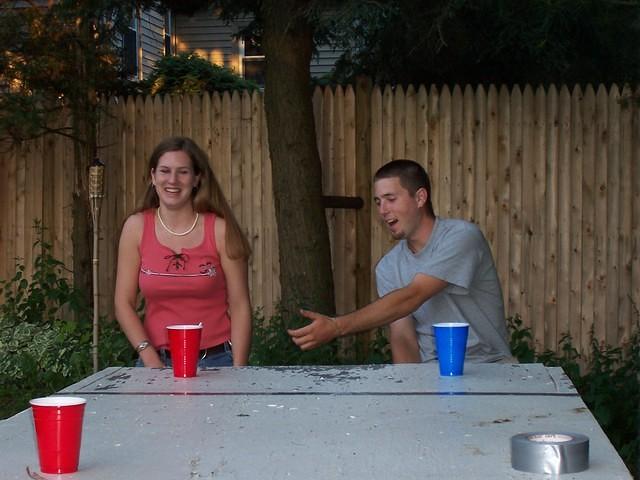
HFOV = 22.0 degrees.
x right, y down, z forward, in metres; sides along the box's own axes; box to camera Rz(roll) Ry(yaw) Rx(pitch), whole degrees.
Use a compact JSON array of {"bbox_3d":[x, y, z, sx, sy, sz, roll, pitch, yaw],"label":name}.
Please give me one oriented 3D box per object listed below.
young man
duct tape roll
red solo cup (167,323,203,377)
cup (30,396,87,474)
[{"bbox_3d":[0.320,0.430,4.770,0.650,1.340,0.680,1,2,30],"label":"young man"},{"bbox_3d":[0.391,0.362,2.790,0.134,0.050,0.134,0,2,0],"label":"duct tape roll"},{"bbox_3d":[-0.344,0.285,4.200,0.094,0.123,0.094,0,2,0],"label":"red solo cup"},{"bbox_3d":[-0.444,0.334,2.800,0.096,0.120,0.096,0,2,0],"label":"cup"}]

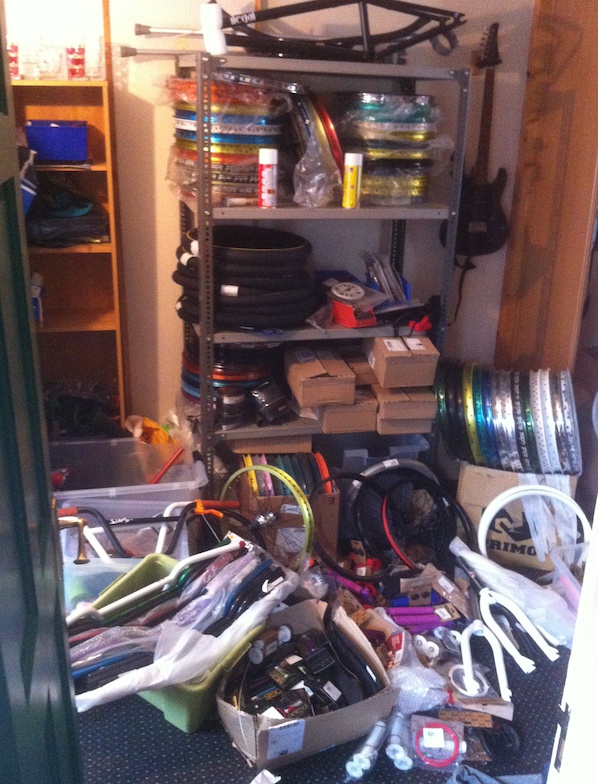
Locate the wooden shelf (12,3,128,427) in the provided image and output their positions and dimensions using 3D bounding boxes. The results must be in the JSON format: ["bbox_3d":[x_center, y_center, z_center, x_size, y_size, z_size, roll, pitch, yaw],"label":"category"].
[{"bbox_3d":[-0.875,-0.342,2.974,0.410,2.000,0.230,-1,19,-9],"label":"wooden shelf"}]

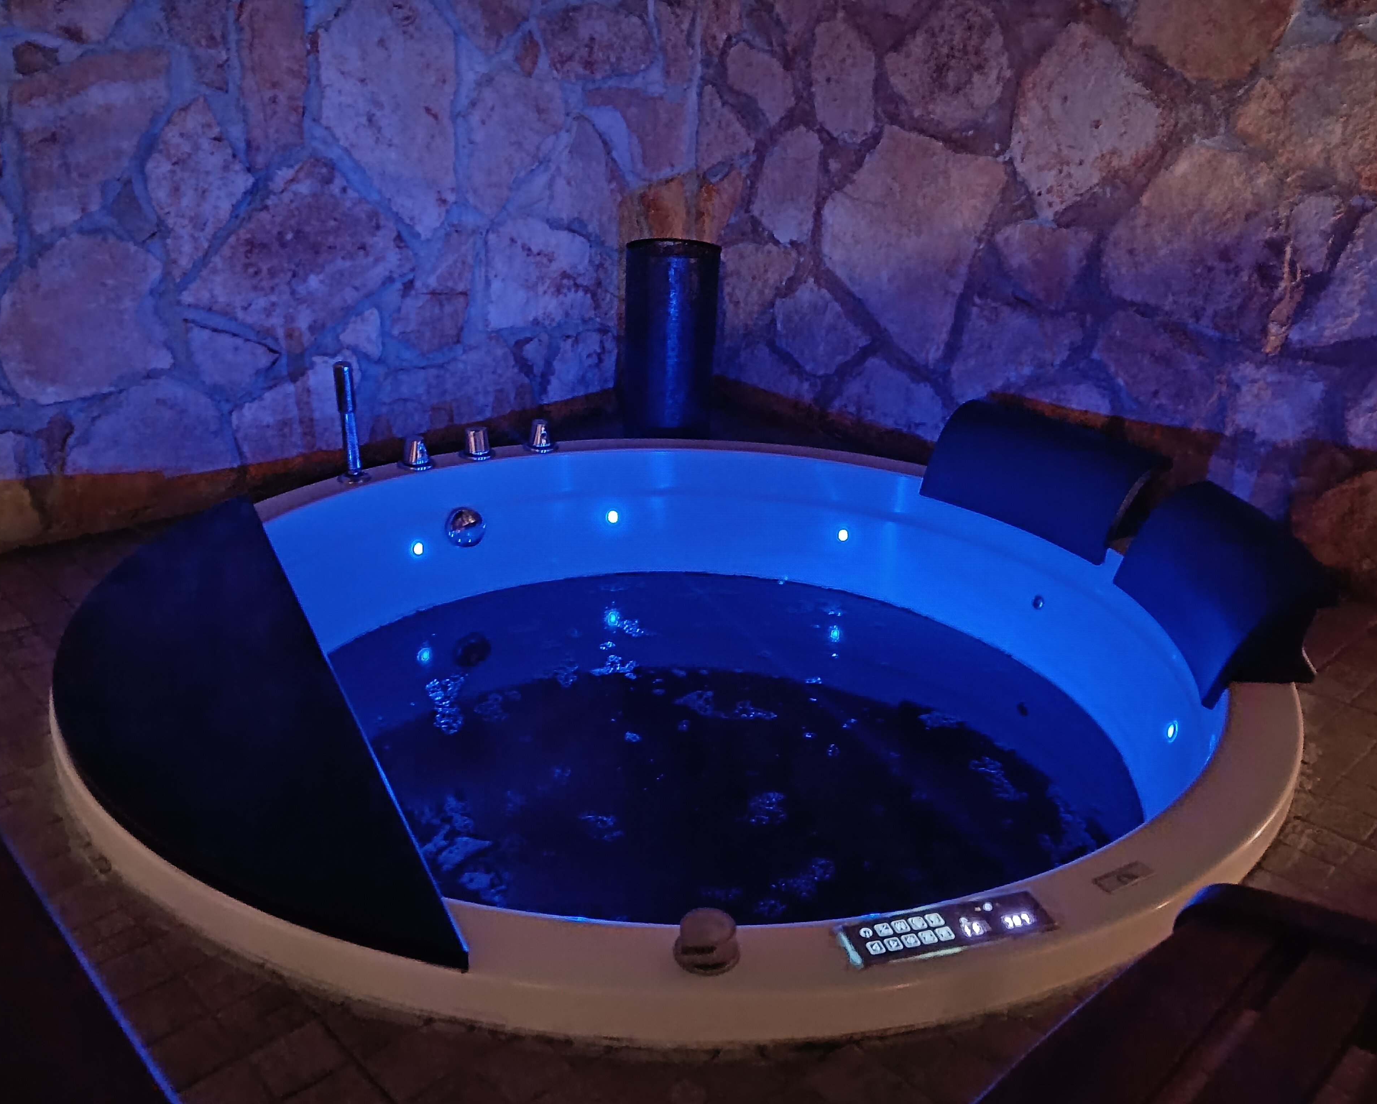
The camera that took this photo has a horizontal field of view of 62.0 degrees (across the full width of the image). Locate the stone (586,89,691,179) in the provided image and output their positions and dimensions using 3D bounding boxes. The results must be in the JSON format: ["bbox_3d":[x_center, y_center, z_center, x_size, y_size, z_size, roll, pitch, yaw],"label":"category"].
[{"bbox_3d":[-0.138,-0.983,2.698,0.310,0.198,0.080,-19,29,-41],"label":"stone"}]

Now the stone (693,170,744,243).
[{"bbox_3d":[0.109,-0.910,3.076,0.100,0.226,0.191,-17,28,-39],"label":"stone"}]

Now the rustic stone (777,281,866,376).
[{"bbox_3d":[0.336,-0.549,2.811,0.090,0.224,0.292,-18,29,-40],"label":"rustic stone"}]

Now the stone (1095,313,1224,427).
[{"bbox_3d":[0.923,-0.355,2.210,0.090,0.194,0.272,-18,29,-40],"label":"stone"}]

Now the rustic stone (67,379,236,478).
[{"bbox_3d":[-1.056,-0.250,2.235,0.100,0.193,0.317,20,28,39],"label":"rustic stone"}]

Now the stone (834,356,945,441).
[{"bbox_3d":[0.475,-0.360,2.623,0.080,0.166,0.319,-19,29,-41],"label":"stone"}]

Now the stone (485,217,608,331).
[{"bbox_3d":[-0.370,-0.692,2.836,0.100,0.272,0.390,20,28,39],"label":"stone"}]

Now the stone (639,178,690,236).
[{"bbox_3d":[-0.085,-0.874,2.997,0.090,0.204,0.184,20,28,39],"label":"stone"}]

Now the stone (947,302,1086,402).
[{"bbox_3d":[0.689,-0.403,2.374,0.080,0.222,0.284,-19,29,-41],"label":"stone"}]

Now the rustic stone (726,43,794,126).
[{"bbox_3d":[0.191,-1.129,2.767,0.090,0.180,0.229,-18,29,-40],"label":"rustic stone"}]

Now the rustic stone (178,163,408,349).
[{"bbox_3d":[-0.766,-0.574,2.217,0.475,0.357,0.100,-19,29,-41],"label":"rustic stone"}]

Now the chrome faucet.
[{"bbox_3d":[-0.650,-0.249,2.196,0.062,0.230,0.062,17,27,35],"label":"chrome faucet"}]

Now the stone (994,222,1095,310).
[{"bbox_3d":[0.712,-0.574,2.287,0.080,0.158,0.200,-19,29,-41],"label":"stone"}]

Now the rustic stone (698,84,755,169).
[{"bbox_3d":[0.123,-1.109,2.988,0.100,0.205,0.216,-17,28,-39],"label":"rustic stone"}]

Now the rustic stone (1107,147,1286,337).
[{"bbox_3d":[0.943,-0.579,2.122,0.110,0.325,0.326,-18,29,-40],"label":"rustic stone"}]

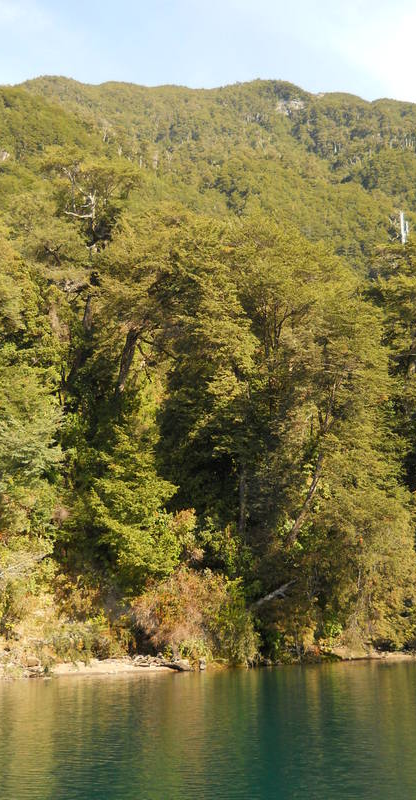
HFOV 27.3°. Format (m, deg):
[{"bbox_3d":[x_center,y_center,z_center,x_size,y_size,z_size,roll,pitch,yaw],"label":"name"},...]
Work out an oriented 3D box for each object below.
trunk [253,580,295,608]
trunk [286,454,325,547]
[{"bbox_3d":[4.191,12.396,54.652,3.021,0.447,0.383,-30,-13,-8],"label":"trunk"},{"bbox_3d":[6.689,6.731,58.236,0.749,6.826,0.545,18,-14,8],"label":"trunk"}]

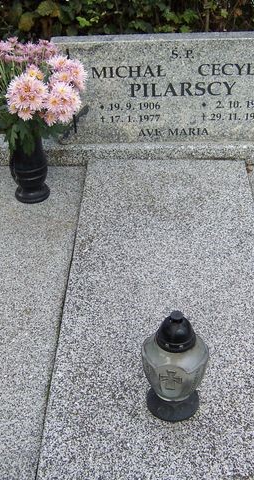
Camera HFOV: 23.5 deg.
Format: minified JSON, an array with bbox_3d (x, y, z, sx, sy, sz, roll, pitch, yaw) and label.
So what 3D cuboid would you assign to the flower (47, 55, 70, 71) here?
[{"bbox_3d":[-0.230,-0.595,2.046,0.072,0.045,0.055,-3,37,-1],"label":"flower"}]

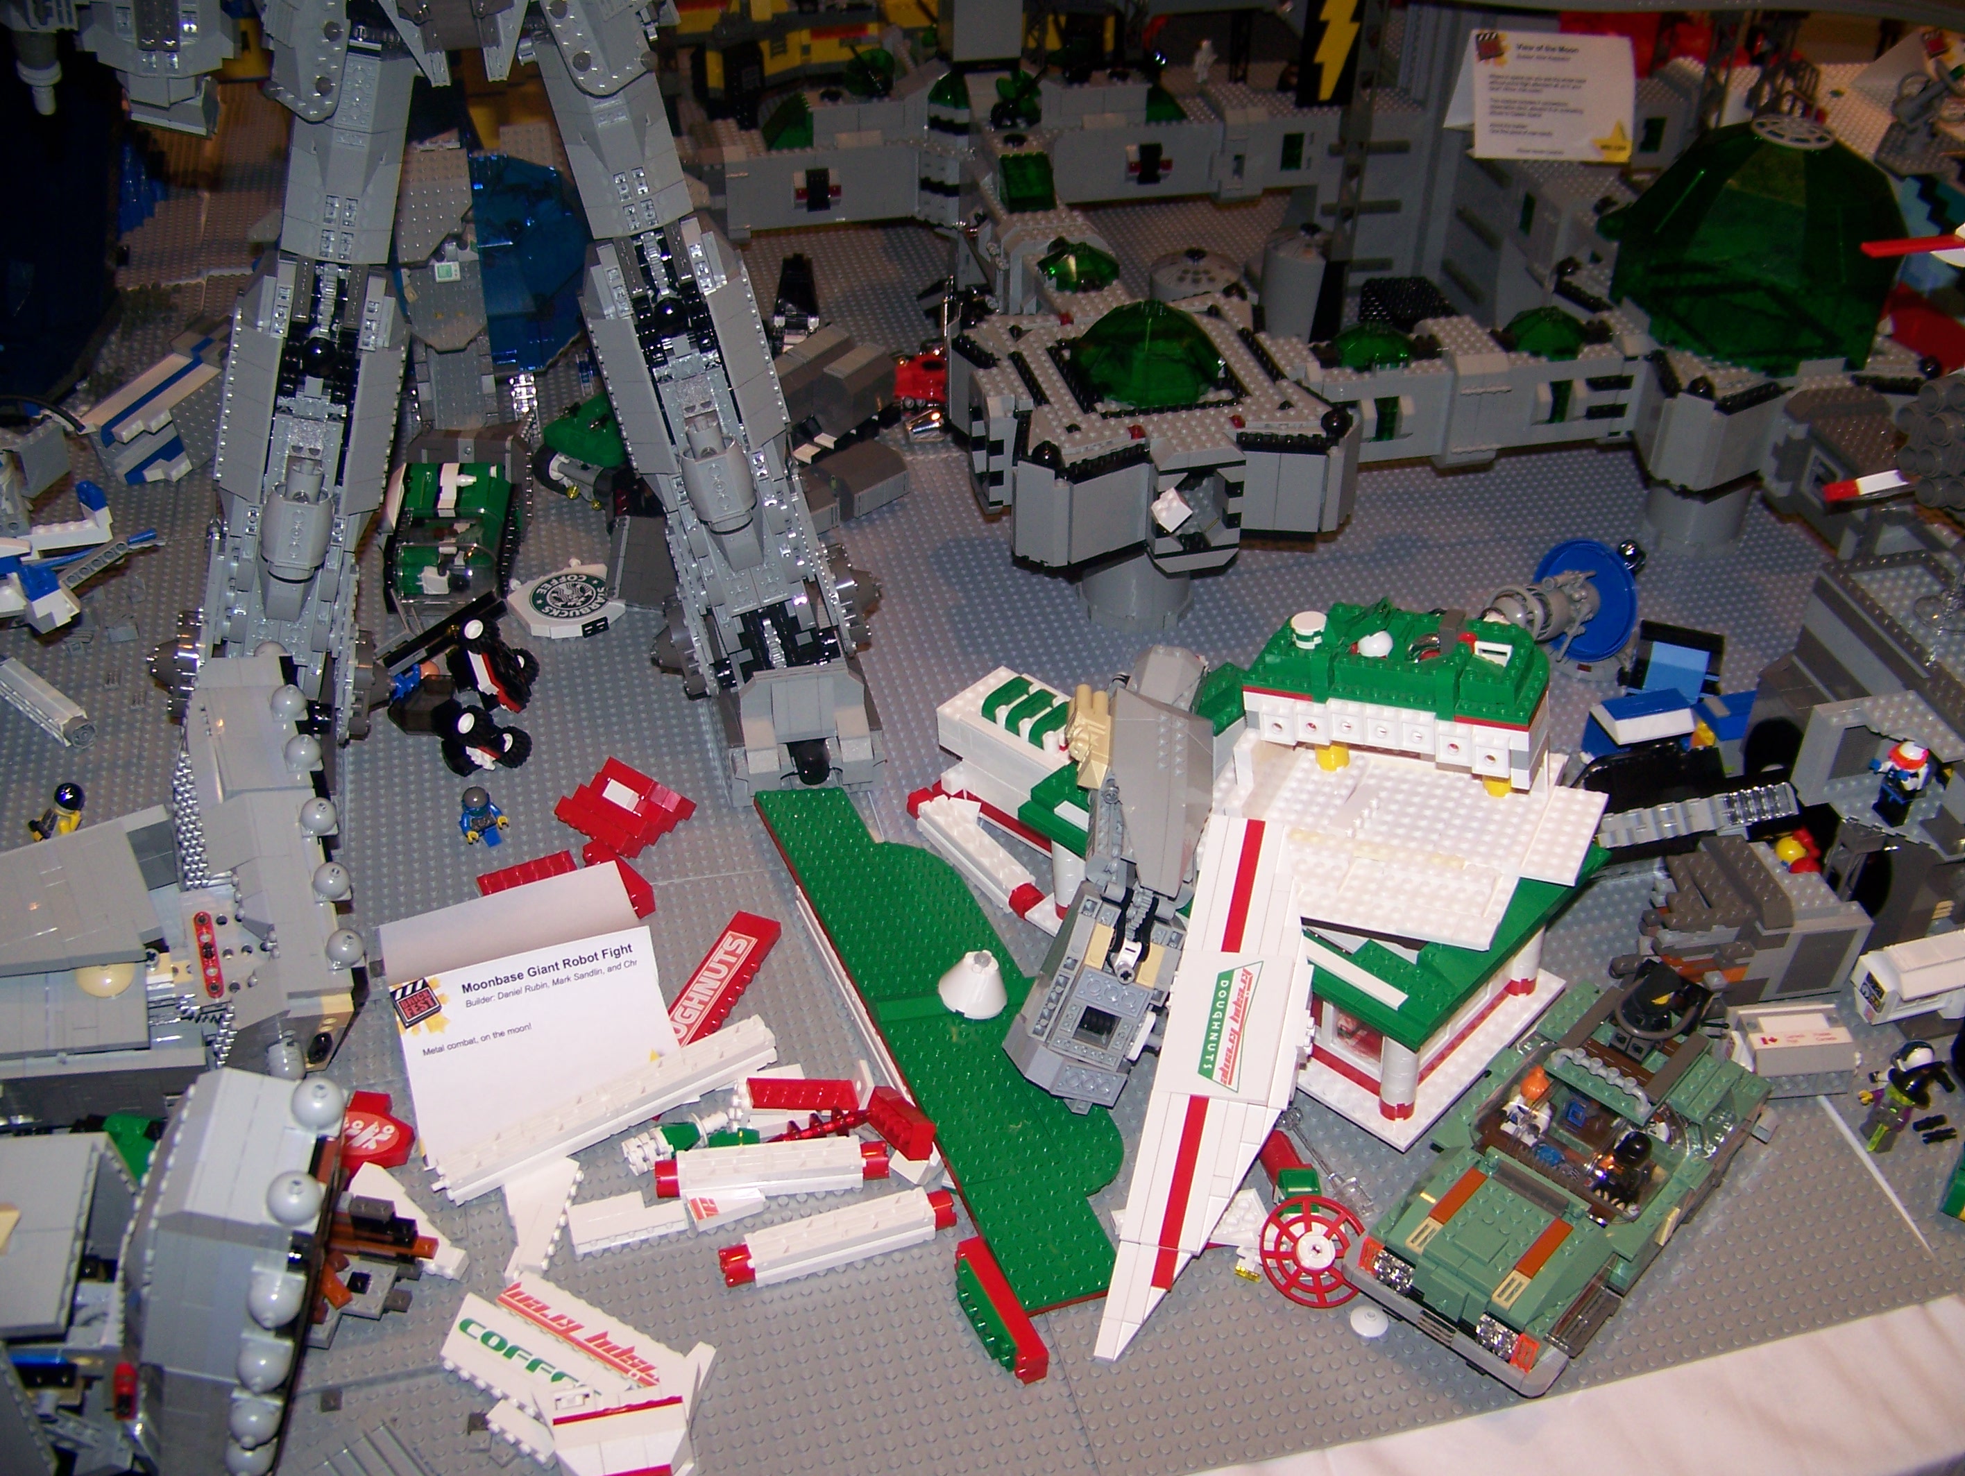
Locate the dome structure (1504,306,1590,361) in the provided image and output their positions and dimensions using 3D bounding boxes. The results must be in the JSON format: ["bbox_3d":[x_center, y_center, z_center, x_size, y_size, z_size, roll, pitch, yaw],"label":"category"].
[{"bbox_3d":[0.325,-0.236,1.139,0.047,0.019,0.047,-8,39,-12],"label":"dome structure"}]

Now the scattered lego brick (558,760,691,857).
[{"bbox_3d":[-0.189,0.036,1.039,0.059,0.018,0.048,-30,48,-34],"label":"scattered lego brick"}]

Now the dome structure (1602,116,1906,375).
[{"bbox_3d":[0.453,-0.298,1.147,0.157,0.110,0.157,-8,39,-12],"label":"dome structure"}]

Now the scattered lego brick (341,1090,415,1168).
[{"bbox_3d":[-0.269,0.173,0.869,0.047,0.009,0.047,2,38,2],"label":"scattered lego brick"}]

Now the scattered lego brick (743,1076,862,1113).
[{"bbox_3d":[-0.080,0.160,0.875,0.048,0.005,0.016,1,40,-19],"label":"scattered lego brick"}]

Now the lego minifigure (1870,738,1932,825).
[{"bbox_3d":[0.450,0.022,0.974,0.019,0.043,0.026,-9,39,-12],"label":"lego minifigure"}]

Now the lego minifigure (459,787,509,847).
[{"bbox_3d":[-0.254,0.041,1.013,0.025,0.041,0.018,-23,44,-27],"label":"lego minifigure"}]

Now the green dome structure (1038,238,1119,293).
[{"bbox_3d":[0.059,-0.289,1.201,0.047,0.019,0.047,-8,39,-12],"label":"green dome structure"}]

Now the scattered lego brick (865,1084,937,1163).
[{"bbox_3d":[-0.034,0.167,0.859,0.011,0.016,0.032,-1,24,-40],"label":"scattered lego brick"}]

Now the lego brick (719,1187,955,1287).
[{"bbox_3d":[-0.059,0.207,0.825,0.098,0.016,0.016,-11,40,-15],"label":"lego brick"}]

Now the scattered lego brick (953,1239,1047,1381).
[{"bbox_3d":[0.006,0.230,0.796,0.015,0.016,0.064,-16,41,-21],"label":"scattered lego brick"}]

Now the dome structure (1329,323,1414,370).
[{"bbox_3d":[0.221,-0.226,1.124,0.047,0.019,0.047,-8,39,-12],"label":"dome structure"}]

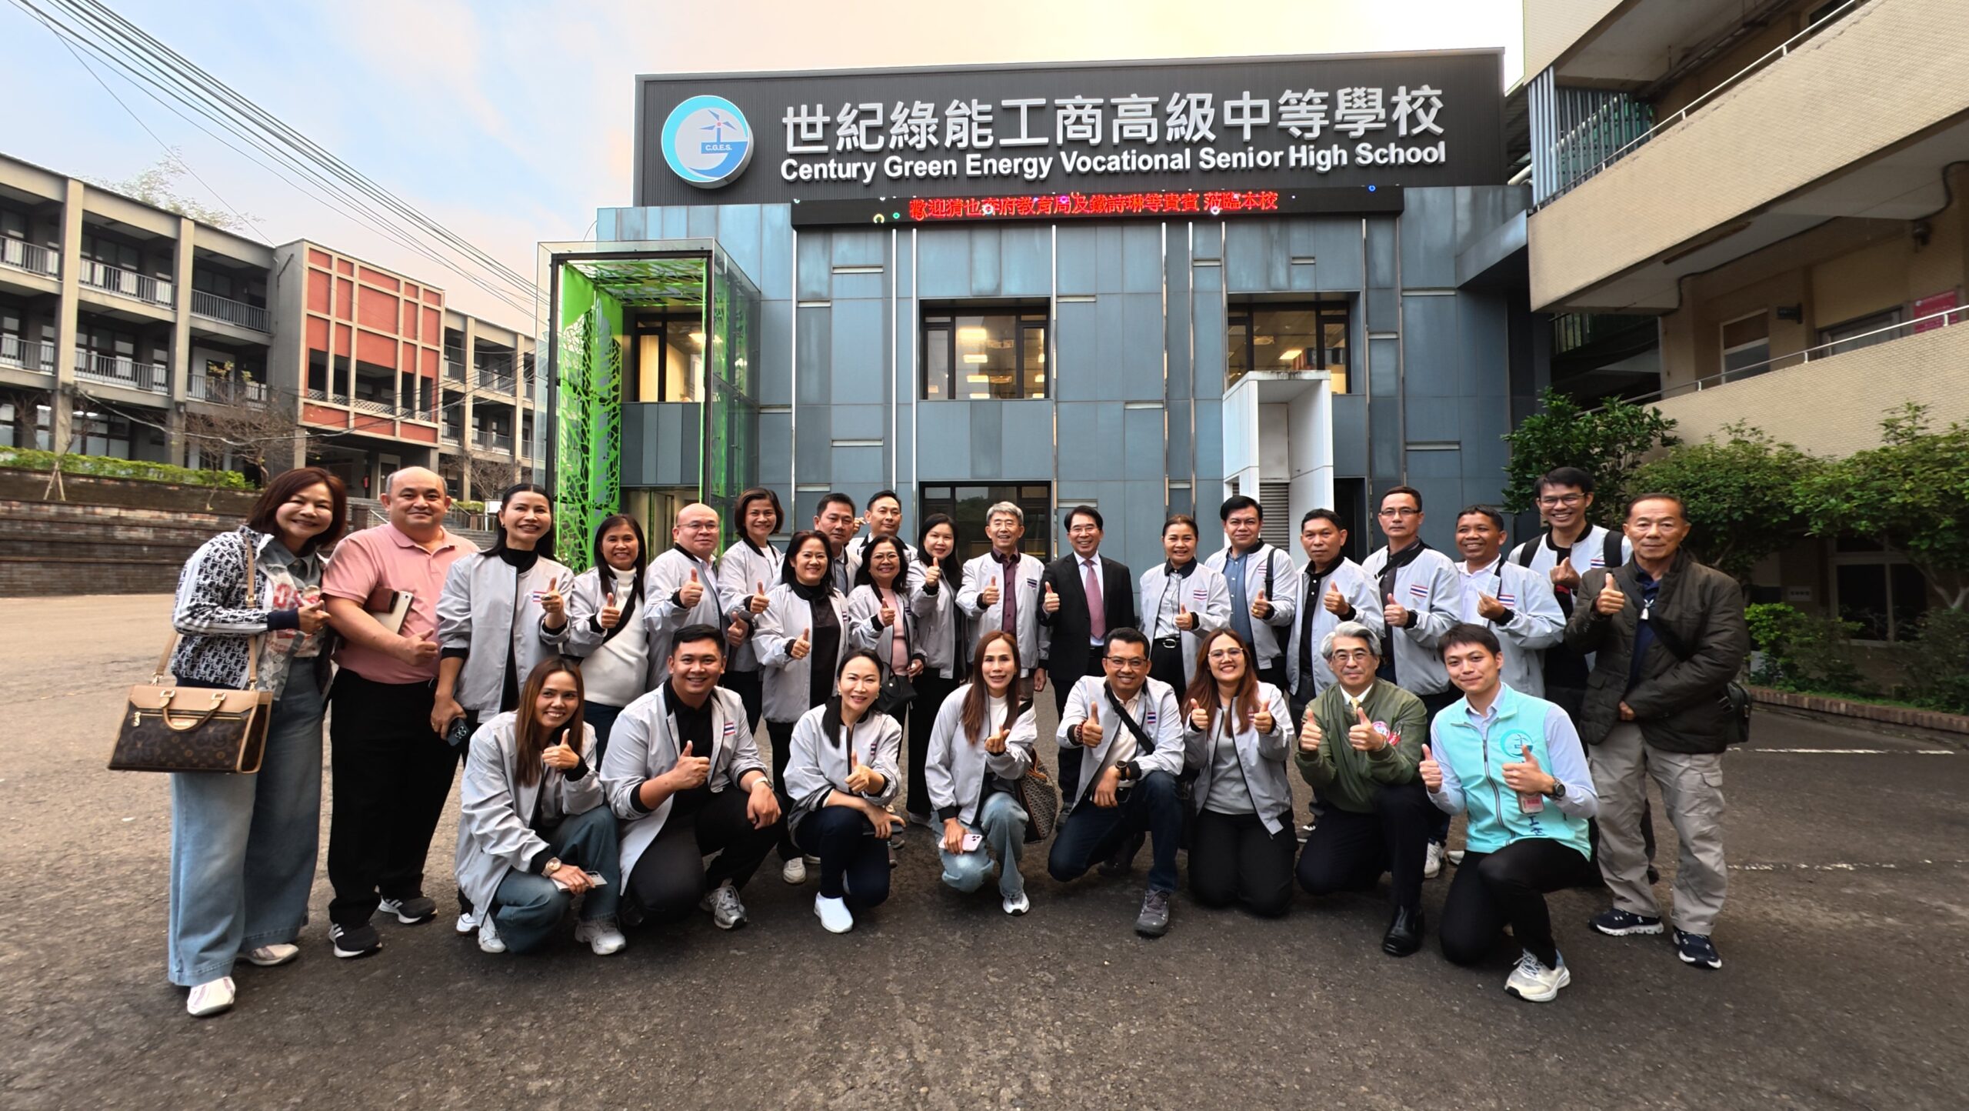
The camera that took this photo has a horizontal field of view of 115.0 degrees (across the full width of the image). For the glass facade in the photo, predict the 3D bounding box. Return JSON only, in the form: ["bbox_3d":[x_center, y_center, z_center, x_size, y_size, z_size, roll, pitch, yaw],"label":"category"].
[{"bbox_3d":[1.400,-2.830,11.991,19.000,9.000,2.200,0,-2,2],"label":"glass facade"}]

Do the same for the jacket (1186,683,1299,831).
[{"bbox_3d":[1.030,0.813,2.520,0.450,0.600,0.360,-1,-2,25],"label":"jacket"}]

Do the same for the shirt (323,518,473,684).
[{"bbox_3d":[-2.185,0.175,2.340,0.340,0.620,0.490,-1,-2,33],"label":"shirt"}]

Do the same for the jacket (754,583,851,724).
[{"bbox_3d":[-0.790,0.417,2.729,0.420,0.590,0.310,1,-2,-22],"label":"jacket"}]

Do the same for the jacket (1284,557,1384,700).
[{"bbox_3d":[1.641,0.343,2.940,0.460,0.650,0.340,-2,-2,42],"label":"jacket"}]

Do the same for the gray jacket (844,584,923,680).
[{"bbox_3d":[-0.465,0.377,2.950,0.400,0.525,0.300,1,-2,-20],"label":"gray jacket"}]

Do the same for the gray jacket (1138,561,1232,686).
[{"bbox_3d":[0.928,0.319,2.920,0.440,0.580,0.320,-1,-2,24],"label":"gray jacket"}]

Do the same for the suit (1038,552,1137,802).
[{"bbox_3d":[0.535,0.647,3.222,0.510,1.340,0.310,0,-2,3],"label":"suit"}]

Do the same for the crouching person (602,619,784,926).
[{"bbox_3d":[-1.120,0.835,2.501,0.640,1.120,0.680,0,-2,-20],"label":"crouching person"}]

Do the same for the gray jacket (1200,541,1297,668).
[{"bbox_3d":[1.319,0.245,3.080,0.480,0.630,0.300,-1,-2,32],"label":"gray jacket"}]

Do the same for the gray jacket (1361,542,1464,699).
[{"bbox_3d":[1.910,0.279,2.793,0.450,0.650,0.310,-2,-2,42],"label":"gray jacket"}]

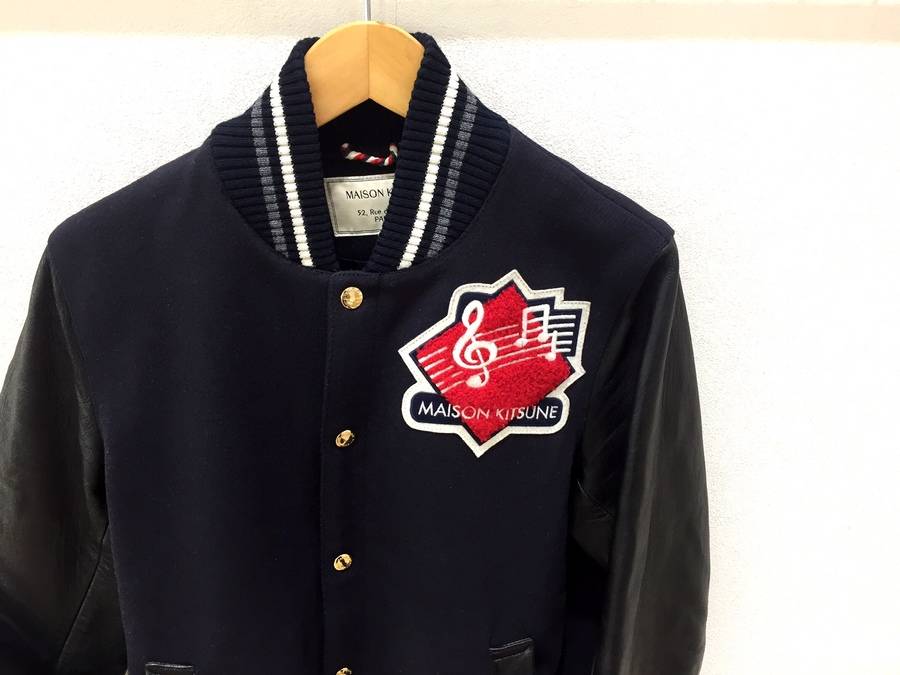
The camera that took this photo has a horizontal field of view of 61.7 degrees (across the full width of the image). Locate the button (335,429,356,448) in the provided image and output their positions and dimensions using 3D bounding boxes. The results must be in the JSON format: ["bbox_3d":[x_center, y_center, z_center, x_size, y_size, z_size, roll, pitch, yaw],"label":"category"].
[{"bbox_3d":[-0.072,0.070,0.522,0.014,0.014,0.005,2,19,0],"label":"button"}]

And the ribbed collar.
[{"bbox_3d":[-0.061,-0.128,0.512,0.207,0.148,0.125,1,18,0],"label":"ribbed collar"}]

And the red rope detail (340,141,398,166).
[{"bbox_3d":[-0.060,-0.137,0.563,0.045,0.020,0.009,1,18,0],"label":"red rope detail"}]

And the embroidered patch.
[{"bbox_3d":[0.030,0.018,0.512,0.128,0.130,0.008,-1,18,-6],"label":"embroidered patch"}]

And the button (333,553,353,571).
[{"bbox_3d":[-0.079,0.165,0.555,0.014,0.014,0.005,2,19,0],"label":"button"}]

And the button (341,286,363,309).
[{"bbox_3d":[-0.064,-0.026,0.489,0.014,0.014,0.005,2,19,0],"label":"button"}]

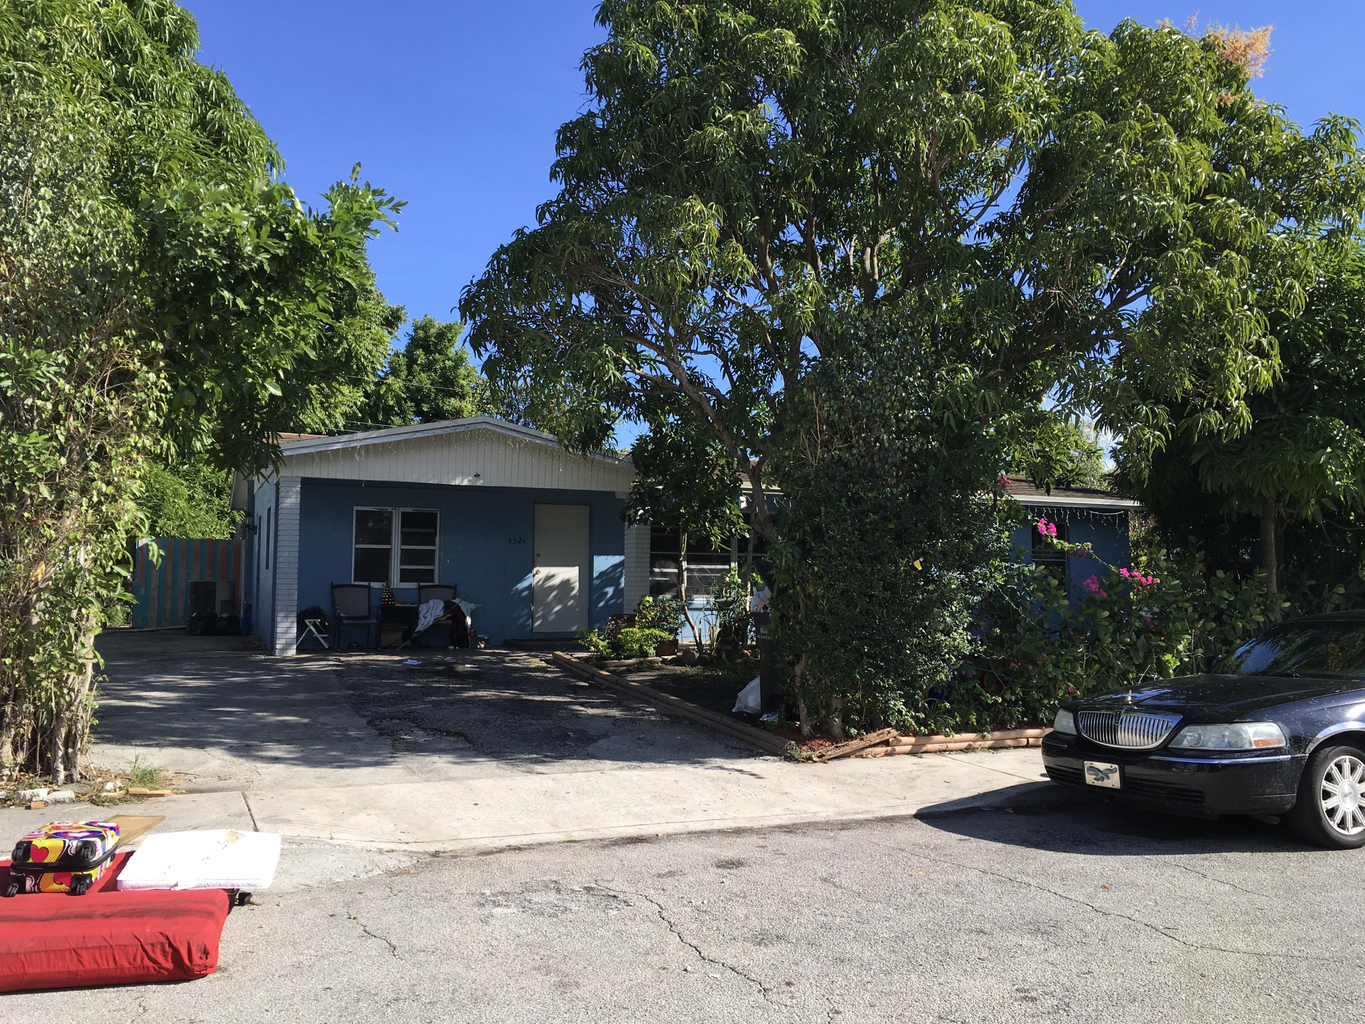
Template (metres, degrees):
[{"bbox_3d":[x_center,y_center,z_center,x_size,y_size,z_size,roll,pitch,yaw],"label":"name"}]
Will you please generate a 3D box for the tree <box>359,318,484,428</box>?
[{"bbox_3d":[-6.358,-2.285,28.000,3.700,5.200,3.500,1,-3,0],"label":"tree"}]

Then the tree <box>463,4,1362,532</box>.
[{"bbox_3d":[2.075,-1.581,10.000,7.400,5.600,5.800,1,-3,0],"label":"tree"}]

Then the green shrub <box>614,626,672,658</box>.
[{"bbox_3d":[-0.517,1.744,15.200,0.780,0.440,0.680,1,-3,0],"label":"green shrub"}]

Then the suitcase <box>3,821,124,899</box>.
[{"bbox_3d":[-2.691,1.501,5.016,0.360,0.235,0.490,1,-3,-15],"label":"suitcase"}]

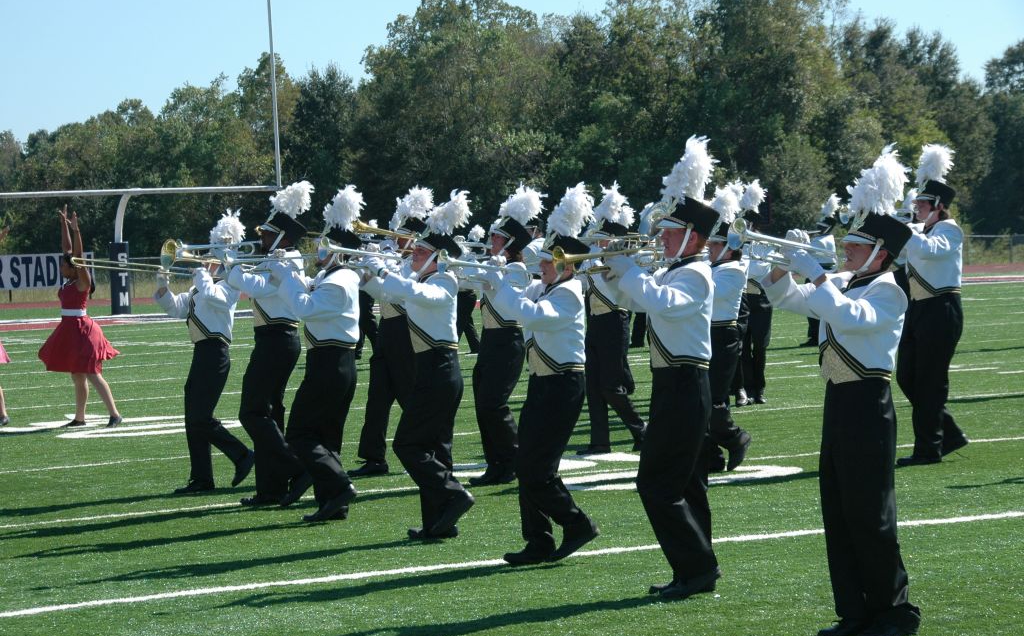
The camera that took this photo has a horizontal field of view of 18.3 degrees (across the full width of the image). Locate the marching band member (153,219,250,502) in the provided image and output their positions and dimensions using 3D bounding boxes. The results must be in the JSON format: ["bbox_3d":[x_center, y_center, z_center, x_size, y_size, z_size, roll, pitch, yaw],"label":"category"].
[{"bbox_3d":[-2.105,0.233,21.850,0.660,1.920,0.520,-4,2,-25],"label":"marching band member"}]

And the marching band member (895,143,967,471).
[{"bbox_3d":[2.769,-0.087,21.200,0.570,2.100,0.520,-4,2,-25],"label":"marching band member"}]

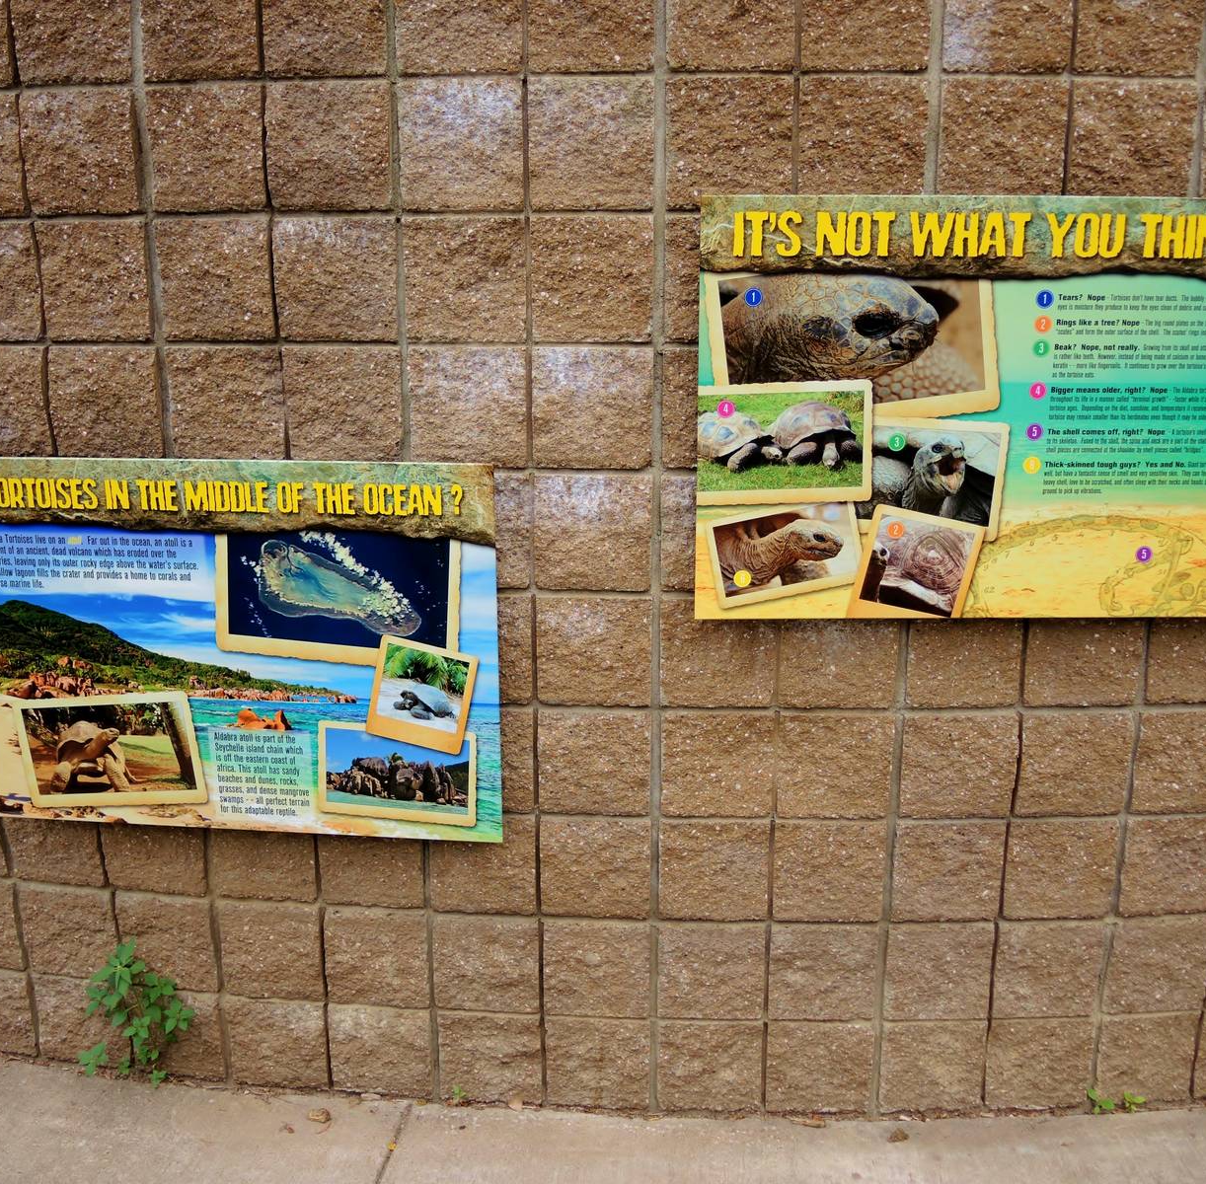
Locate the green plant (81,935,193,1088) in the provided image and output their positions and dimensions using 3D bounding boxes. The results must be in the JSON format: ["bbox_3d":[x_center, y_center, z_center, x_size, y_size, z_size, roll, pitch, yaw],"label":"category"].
[{"bbox_3d":[-0.873,0.794,2.395,0.205,0.320,0.130,3,15,10],"label":"green plant"}]

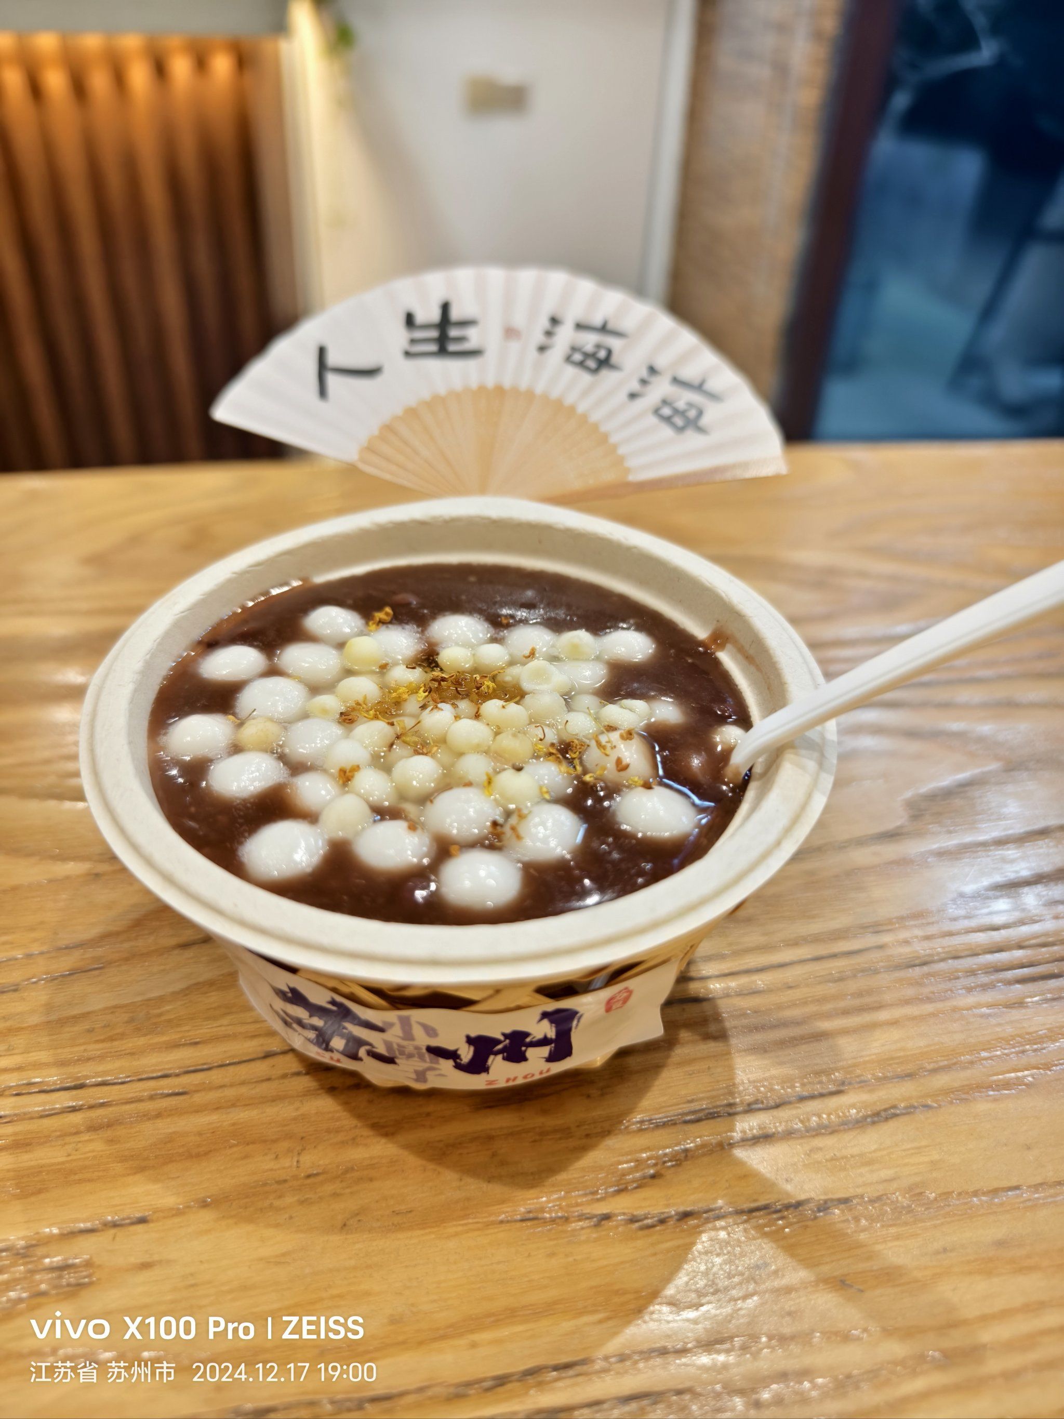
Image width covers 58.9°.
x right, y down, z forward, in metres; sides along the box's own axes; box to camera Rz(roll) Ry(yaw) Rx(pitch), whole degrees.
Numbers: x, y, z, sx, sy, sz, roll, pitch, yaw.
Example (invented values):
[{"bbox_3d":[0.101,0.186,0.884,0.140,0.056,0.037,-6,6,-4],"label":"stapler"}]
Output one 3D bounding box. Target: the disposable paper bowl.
[{"bbox_3d":[-0.016,0.020,0.237,0.166,0.077,0.166,1,38,-1],"label":"disposable paper bowl"}]

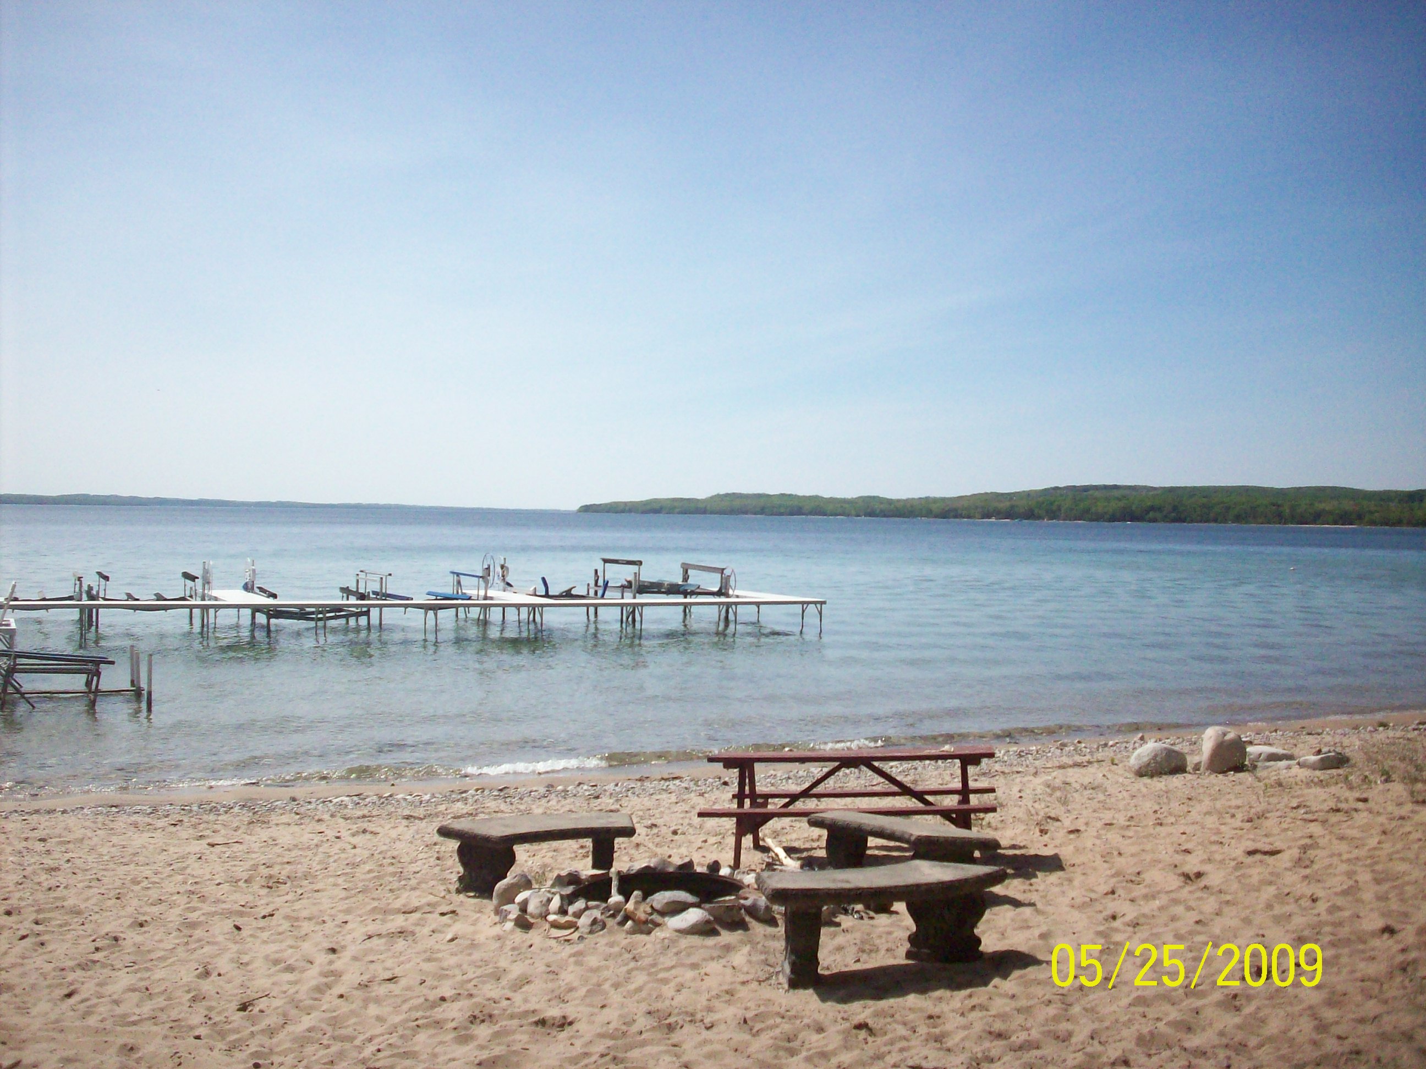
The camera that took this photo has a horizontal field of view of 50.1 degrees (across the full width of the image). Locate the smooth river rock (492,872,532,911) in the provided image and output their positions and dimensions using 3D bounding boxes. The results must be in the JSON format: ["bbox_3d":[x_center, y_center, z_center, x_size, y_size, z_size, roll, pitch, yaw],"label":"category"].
[{"bbox_3d":[-1.096,1.955,8.334,0.220,0.200,0.170,1,1,-7],"label":"smooth river rock"}]

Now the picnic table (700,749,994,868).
[{"bbox_3d":[0.940,1.804,10.056,1.830,0.720,1.530,-2,-4,10],"label":"picnic table"}]

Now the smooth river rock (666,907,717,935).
[{"bbox_3d":[-0.104,1.896,7.477,0.245,0.130,0.180,1,1,-1],"label":"smooth river rock"}]

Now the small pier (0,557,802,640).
[{"bbox_3d":[-8.650,1.720,43.900,23.300,2.200,7.200,0,1,-24],"label":"small pier"}]

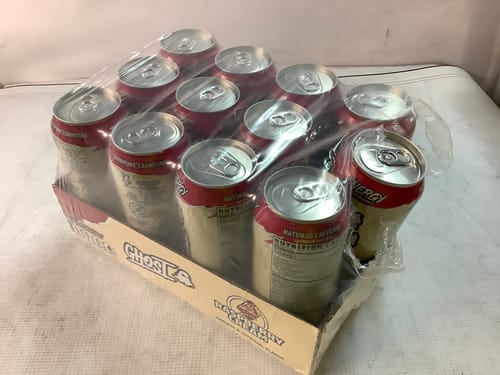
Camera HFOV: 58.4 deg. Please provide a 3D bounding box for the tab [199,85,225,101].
[{"bbox_3d":[-0.033,-0.081,0.383,0.024,0.003,0.016,-34,54,-30],"label":"tab"}]

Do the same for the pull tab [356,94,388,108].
[{"bbox_3d":[0.102,-0.072,0.373,0.025,0.003,0.016,10,45,11],"label":"pull tab"}]

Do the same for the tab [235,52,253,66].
[{"bbox_3d":[-0.006,-0.122,0.424,0.016,0.003,0.024,-4,45,-4],"label":"tab"}]

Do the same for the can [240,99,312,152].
[{"bbox_3d":[0.023,0.002,0.408,0.067,0.157,0.067,0,44,0],"label":"can"}]

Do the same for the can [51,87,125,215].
[{"bbox_3d":[-0.133,-0.011,0.422,0.067,0.157,0.067,0,44,0],"label":"can"}]

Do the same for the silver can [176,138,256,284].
[{"bbox_3d":[-0.021,0.038,0.372,0.067,0.157,0.067,0,44,0],"label":"silver can"}]

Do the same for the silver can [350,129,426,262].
[{"bbox_3d":[0.098,0.022,0.391,0.067,0.157,0.067,2,55,-2],"label":"silver can"}]

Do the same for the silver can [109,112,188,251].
[{"bbox_3d":[-0.077,0.015,0.396,0.067,0.157,0.067,0,44,0],"label":"silver can"}]

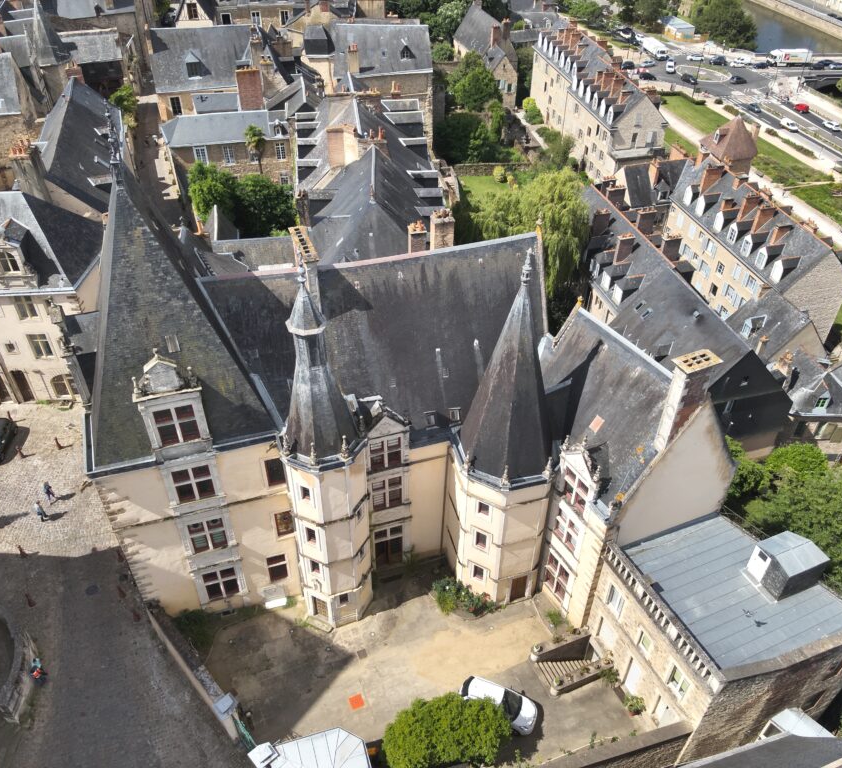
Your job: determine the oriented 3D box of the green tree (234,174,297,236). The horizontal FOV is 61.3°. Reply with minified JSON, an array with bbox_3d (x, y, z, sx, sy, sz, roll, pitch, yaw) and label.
[{"bbox_3d":[-18.044,-20.741,82.592,7.000,7.500,7.000,-7,39,-10],"label":"green tree"}]

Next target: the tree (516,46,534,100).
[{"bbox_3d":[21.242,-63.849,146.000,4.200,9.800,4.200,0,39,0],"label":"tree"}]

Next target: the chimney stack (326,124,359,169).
[{"bbox_3d":[-7.641,-23.008,68.948,3.000,4.200,1.300,-5,38,-7],"label":"chimney stack"}]

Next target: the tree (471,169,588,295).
[{"bbox_3d":[12.451,-17.296,80.000,11.800,12.000,10.500,-8,39,-10],"label":"tree"}]

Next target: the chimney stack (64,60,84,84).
[{"bbox_3d":[-44.748,-40.325,92.090,1.750,2.900,0.850,-15,40,-19],"label":"chimney stack"}]

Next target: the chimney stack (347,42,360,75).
[{"bbox_3d":[-9.086,-43.944,96.000,1.200,3.800,0.800,-8,39,-10],"label":"chimney stack"}]

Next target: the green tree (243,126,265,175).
[{"bbox_3d":[-19.726,-25.996,86.491,2.700,10.800,2.700,-8,39,-11],"label":"green tree"}]

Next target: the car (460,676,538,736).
[{"bbox_3d":[4.153,17.342,38.540,4.250,1.470,1.770,16,40,19],"label":"car"}]

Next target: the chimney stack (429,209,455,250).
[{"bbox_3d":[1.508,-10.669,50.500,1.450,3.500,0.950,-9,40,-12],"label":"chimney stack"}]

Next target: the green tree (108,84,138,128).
[{"bbox_3d":[-44.328,-40.731,105.688,4.300,7.300,4.300,-14,40,-18],"label":"green tree"}]

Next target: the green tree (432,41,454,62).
[{"bbox_3d":[4.536,-69.879,149.517,4.800,4.900,4.800,2,38,1],"label":"green tree"}]

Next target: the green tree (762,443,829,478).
[{"bbox_3d":[32.082,6.774,60.500,4.900,4.900,4.600,0,39,0],"label":"green tree"}]

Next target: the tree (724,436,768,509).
[{"bbox_3d":[23.925,6.621,52.684,4.300,6.500,4.300,22,43,25],"label":"tree"}]

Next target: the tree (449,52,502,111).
[{"bbox_3d":[9.553,-52.815,124.788,9.200,9.900,9.200,3,38,3],"label":"tree"}]

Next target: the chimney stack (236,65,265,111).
[{"bbox_3d":[-20.268,-35.294,84.800,2.850,5.000,0.800,-2,39,-2],"label":"chimney stack"}]

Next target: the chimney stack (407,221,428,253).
[{"bbox_3d":[-0.267,-10.135,49.800,1.150,2.700,0.750,-9,40,-12],"label":"chimney stack"}]

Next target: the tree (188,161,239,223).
[{"bbox_3d":[-22.591,-20.904,77.300,5.000,6.600,5.000,0,39,0],"label":"tree"}]

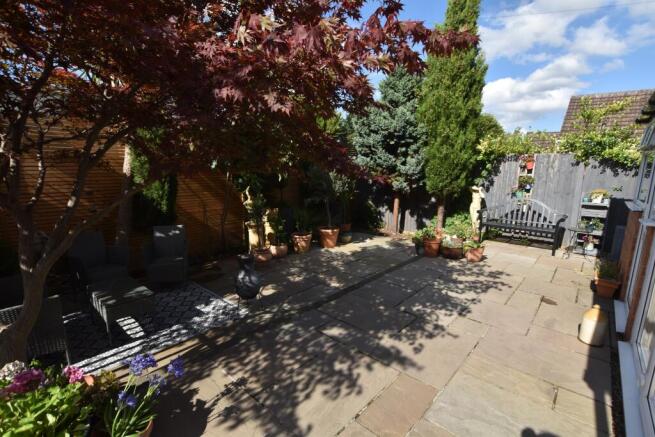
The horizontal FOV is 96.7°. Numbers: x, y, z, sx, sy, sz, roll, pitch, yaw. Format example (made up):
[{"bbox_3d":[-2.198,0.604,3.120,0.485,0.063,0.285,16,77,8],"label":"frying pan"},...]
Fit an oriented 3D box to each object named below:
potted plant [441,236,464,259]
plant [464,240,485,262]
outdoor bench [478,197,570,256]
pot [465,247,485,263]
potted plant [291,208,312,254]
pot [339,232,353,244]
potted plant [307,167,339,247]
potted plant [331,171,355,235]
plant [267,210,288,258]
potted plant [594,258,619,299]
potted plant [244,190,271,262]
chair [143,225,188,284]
[{"bbox_3d":[2.387,0.538,5.560,0.422,0.394,0.422,3,8,23],"label":"potted plant"},{"bbox_3d":[2.518,0.560,4.988,0.299,0.324,0.299,0,8,0],"label":"plant"},{"bbox_3d":[4.127,0.142,6.223,0.650,0.980,1.450,-7,10,-40],"label":"outdoor bench"},{"bbox_3d":[2.519,0.622,4.995,0.293,0.201,0.293,0,8,0],"label":"pot"},{"bbox_3d":[-0.473,0.227,5.306,0.398,0.798,0.400,0,8,0],"label":"potted plant"},{"bbox_3d":[0.377,0.419,6.125,0.300,0.220,0.300,0,8,0],"label":"pot"},{"bbox_3d":[-0.109,-0.241,6.355,0.720,1.740,0.680,0,8,0],"label":"potted plant"},{"bbox_3d":[0.380,-0.352,7.377,0.600,1.680,0.580,0,8,0],"label":"potted plant"},{"bbox_3d":[-0.970,0.294,5.644,0.424,0.902,0.424,-2,8,-10],"label":"plant"},{"bbox_3d":[3.526,0.740,3.666,0.250,0.478,0.250,7,10,42],"label":"potted plant"},{"bbox_3d":[-1.274,0.142,5.299,0.467,1.298,0.467,-2,8,-14],"label":"potted plant"},{"bbox_3d":[-2.432,0.542,4.430,0.570,0.750,0.620,-3,8,-22],"label":"chair"}]

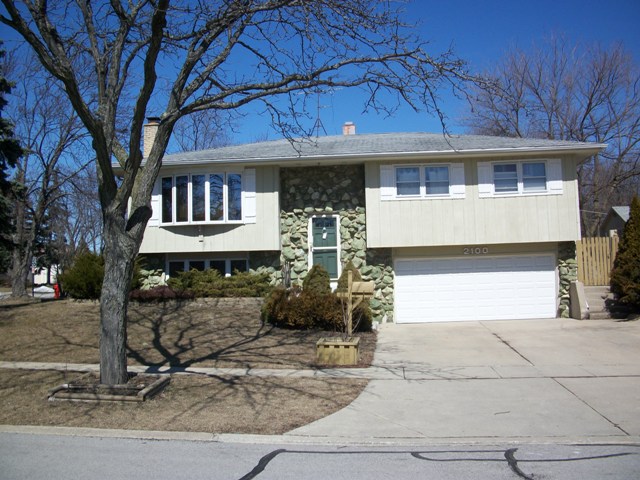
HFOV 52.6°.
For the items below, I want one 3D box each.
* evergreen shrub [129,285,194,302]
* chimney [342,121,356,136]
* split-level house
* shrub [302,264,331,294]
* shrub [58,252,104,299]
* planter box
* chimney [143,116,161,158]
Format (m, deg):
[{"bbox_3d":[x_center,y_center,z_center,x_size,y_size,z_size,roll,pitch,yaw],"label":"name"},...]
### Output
[{"bbox_3d":[-4.535,1.507,18.400,1.800,0.500,1.000,-2,-5,2],"label":"evergreen shrub"},{"bbox_3d":[1.131,-4.254,24.800,0.480,0.620,0.480,-2,-5,2],"label":"chimney"},{"bbox_3d":[1.235,-0.568,24.394,15.000,7.000,10.200,-2,-5,2],"label":"split-level house"},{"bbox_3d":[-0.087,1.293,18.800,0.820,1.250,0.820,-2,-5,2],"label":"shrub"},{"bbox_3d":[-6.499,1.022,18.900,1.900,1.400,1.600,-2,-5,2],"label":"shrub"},{"bbox_3d":[0.380,2.292,13.300,0.830,0.460,0.750,-2,-5,7],"label":"planter box"},{"bbox_3d":[-5.969,-3.657,23.200,0.660,1.550,0.660,-2,-5,2],"label":"chimney"}]

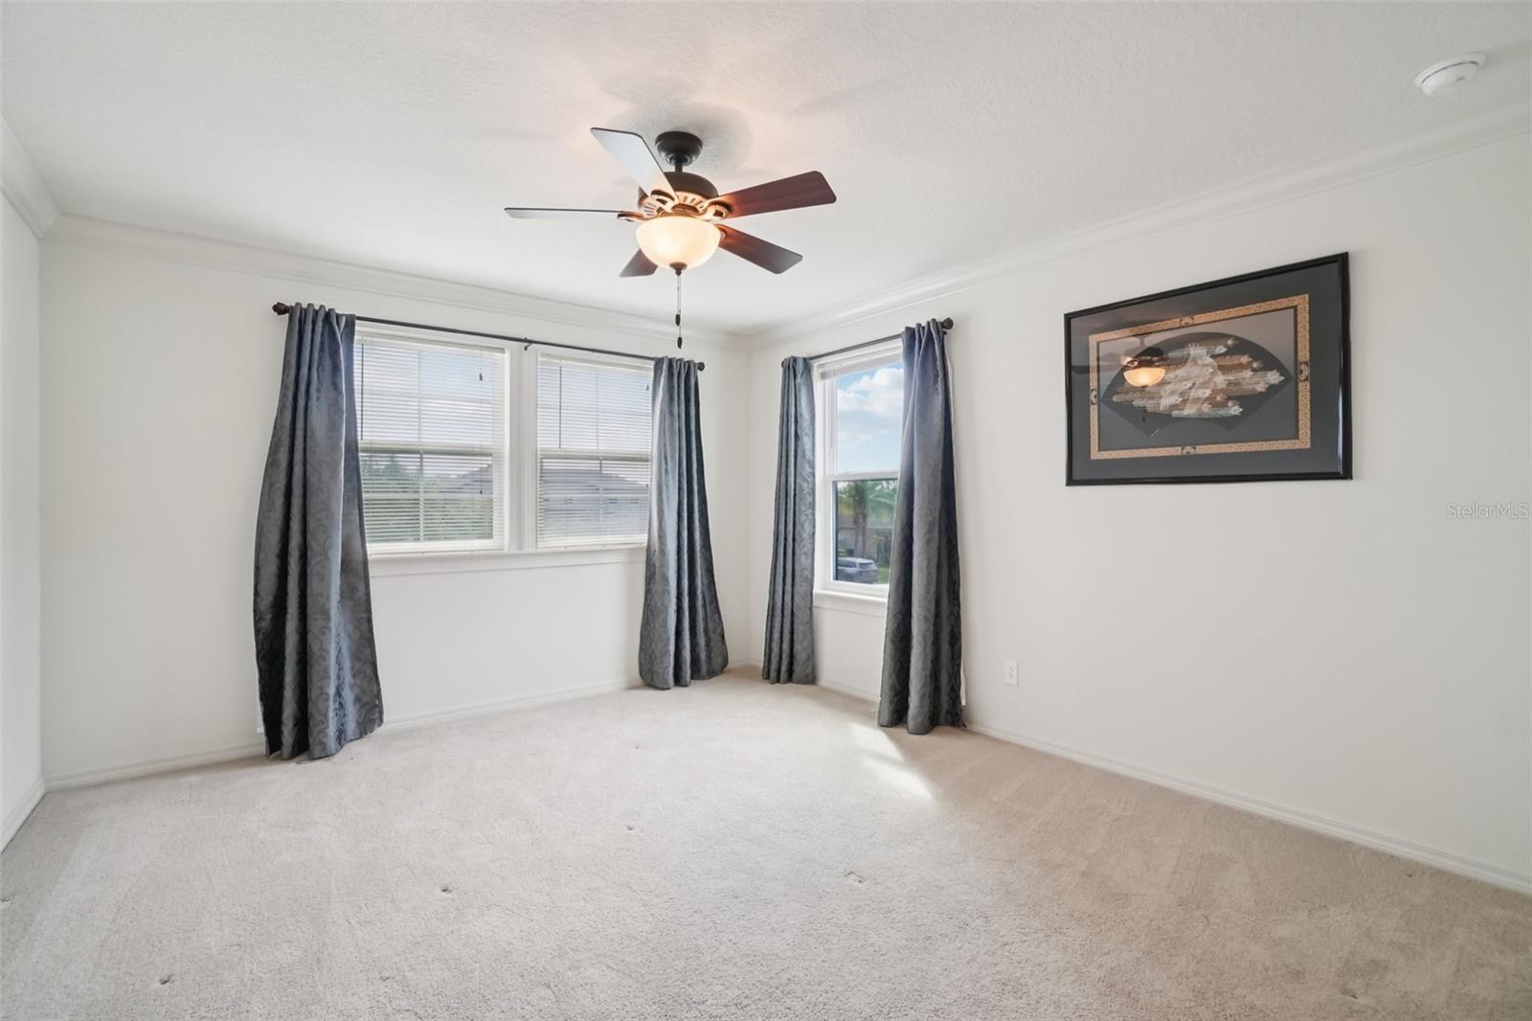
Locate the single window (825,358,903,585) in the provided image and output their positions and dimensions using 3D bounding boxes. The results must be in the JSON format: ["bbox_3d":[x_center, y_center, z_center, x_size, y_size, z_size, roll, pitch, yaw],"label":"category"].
[{"bbox_3d":[0.659,-0.226,3.917,0.100,1.430,0.850,-1,1,-41],"label":"single window"}]

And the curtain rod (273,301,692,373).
[{"bbox_3d":[-1.416,-0.985,3.792,2.400,0.055,0.075,-1,1,-35],"label":"curtain rod"}]

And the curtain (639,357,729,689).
[{"bbox_3d":[-0.538,0.075,4.353,0.570,2.190,0.190,-1,1,-35],"label":"curtain"}]

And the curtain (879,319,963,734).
[{"bbox_3d":[0.834,0.078,3.482,0.230,2.190,0.430,-1,1,-41],"label":"curtain"}]

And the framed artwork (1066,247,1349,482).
[{"bbox_3d":[1.735,-0.516,2.638,0.035,0.800,0.990,-1,1,-41],"label":"framed artwork"}]

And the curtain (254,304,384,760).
[{"bbox_3d":[-2.197,0.095,3.157,0.520,2.190,0.200,-1,1,-35],"label":"curtain"}]

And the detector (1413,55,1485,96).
[{"bbox_3d":[1.944,-1.230,1.815,0.145,0.042,0.145,-1,1,-41],"label":"detector"}]

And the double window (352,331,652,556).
[{"bbox_3d":[-1.481,-0.350,3.843,1.900,1.200,0.100,-1,1,-35],"label":"double window"}]

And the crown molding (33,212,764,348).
[{"bbox_3d":[-1.560,-1.209,3.706,3.620,0.100,0.110,-1,1,-35],"label":"crown molding"}]

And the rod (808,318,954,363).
[{"bbox_3d":[0.560,-0.995,3.905,0.075,0.055,1.360,-1,1,-41],"label":"rod"}]

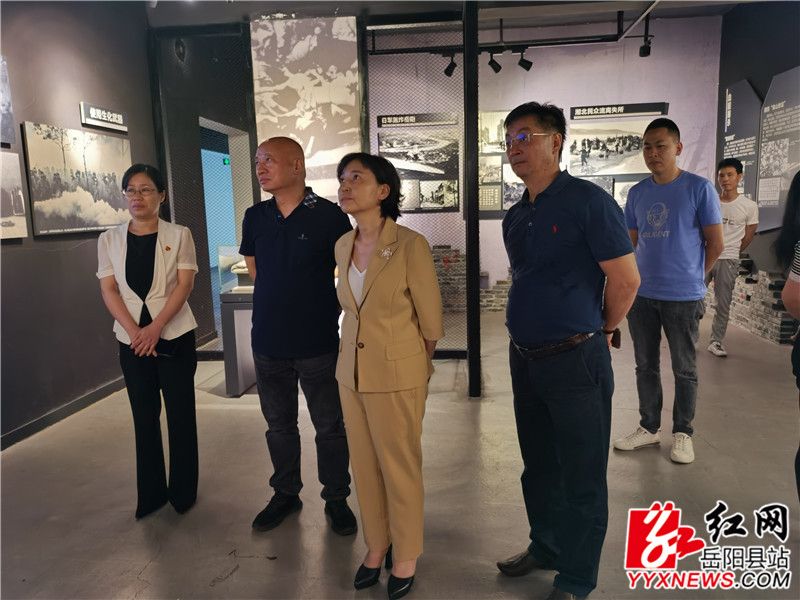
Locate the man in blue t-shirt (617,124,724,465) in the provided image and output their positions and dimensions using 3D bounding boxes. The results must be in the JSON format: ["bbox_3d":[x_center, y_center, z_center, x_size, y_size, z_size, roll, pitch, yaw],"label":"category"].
[{"bbox_3d":[1.470,-0.049,3.422,0.390,1.790,0.540,-9,11,-39],"label":"man in blue t-shirt"}]

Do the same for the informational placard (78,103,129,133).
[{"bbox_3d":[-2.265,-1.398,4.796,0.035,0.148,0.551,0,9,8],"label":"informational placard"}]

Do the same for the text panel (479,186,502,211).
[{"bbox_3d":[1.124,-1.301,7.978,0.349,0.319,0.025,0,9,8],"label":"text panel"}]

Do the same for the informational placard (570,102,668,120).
[{"bbox_3d":[2.662,-2.301,7.626,1.122,0.146,0.035,0,9,8],"label":"informational placard"}]

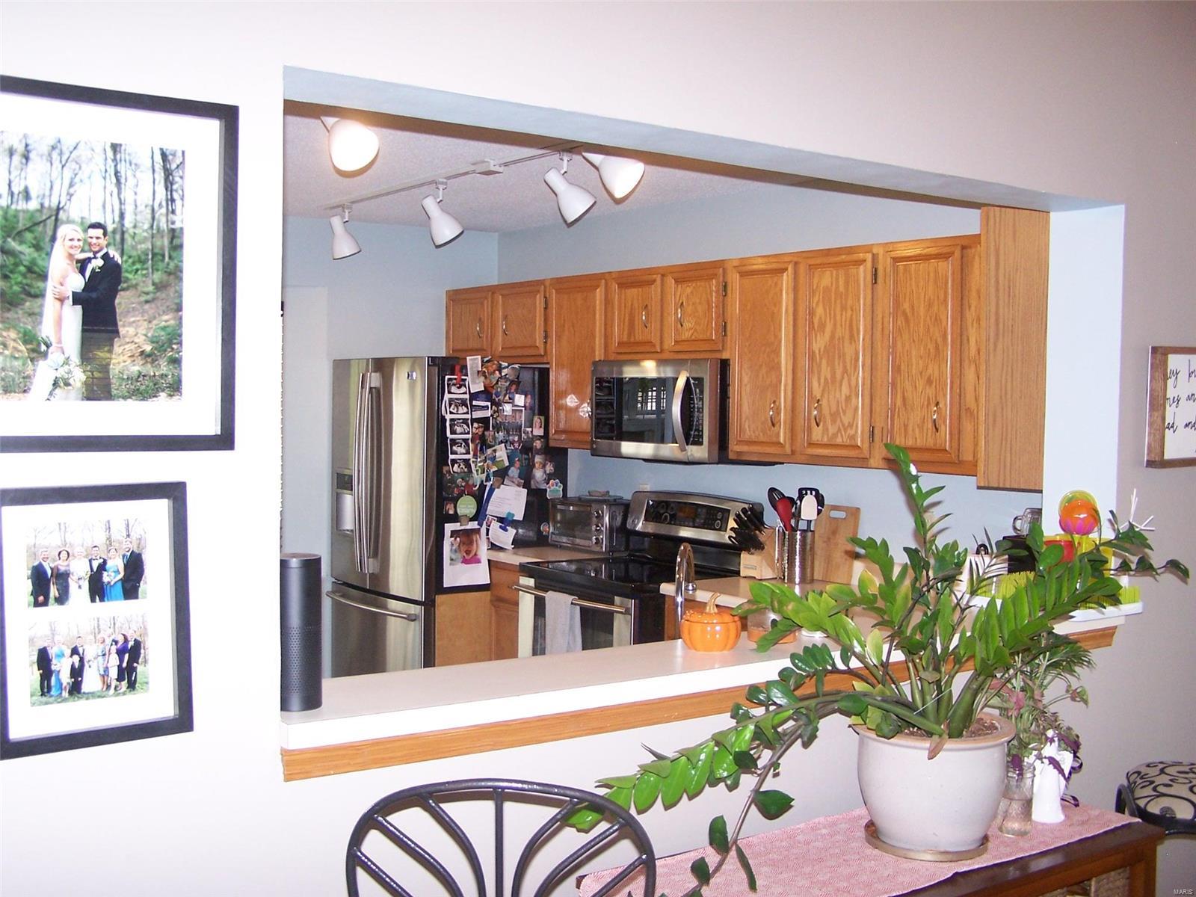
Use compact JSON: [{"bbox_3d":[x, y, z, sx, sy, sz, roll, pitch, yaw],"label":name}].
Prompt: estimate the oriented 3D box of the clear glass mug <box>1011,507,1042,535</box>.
[{"bbox_3d":[1.315,0.225,4.000,0.112,0.090,0.085,1,2,11],"label":"clear glass mug"}]

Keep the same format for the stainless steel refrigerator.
[{"bbox_3d":[-0.726,0.471,6.300,0.850,1.785,0.910,-1,3,-37],"label":"stainless steel refrigerator"}]

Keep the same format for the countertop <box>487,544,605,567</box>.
[{"bbox_3d":[-0.184,0.495,5.899,0.660,0.045,0.400,-1,3,-37],"label":"countertop"}]

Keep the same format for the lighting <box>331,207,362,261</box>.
[{"bbox_3d":[-1.117,-0.949,5.800,0.170,0.240,0.130,-1,3,-37],"label":"lighting"}]

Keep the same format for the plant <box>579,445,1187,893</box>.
[{"bbox_3d":[0.505,0.377,2.496,1.120,0.790,0.560,0,2,-10],"label":"plant"}]

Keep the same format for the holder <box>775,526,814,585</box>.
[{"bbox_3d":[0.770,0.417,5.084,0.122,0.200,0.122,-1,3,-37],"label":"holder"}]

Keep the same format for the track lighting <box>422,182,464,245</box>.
[{"bbox_3d":[-0.603,-0.909,5.100,0.185,0.255,0.130,0,2,-26],"label":"track lighting"}]

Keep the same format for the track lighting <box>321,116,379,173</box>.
[{"bbox_3d":[-0.678,-0.840,3.550,0.130,0.220,0.200,-1,3,-37],"label":"track lighting"}]

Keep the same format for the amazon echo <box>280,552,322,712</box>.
[{"bbox_3d":[-0.479,0.290,2.076,0.084,0.235,0.084,0,2,-11],"label":"amazon echo"}]

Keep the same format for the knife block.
[{"bbox_3d":[0.660,0.407,5.213,0.160,0.205,0.110,-1,3,-37],"label":"knife block"}]

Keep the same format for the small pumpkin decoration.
[{"bbox_3d":[0.230,0.347,2.652,0.120,0.110,0.120,1,2,0],"label":"small pumpkin decoration"}]

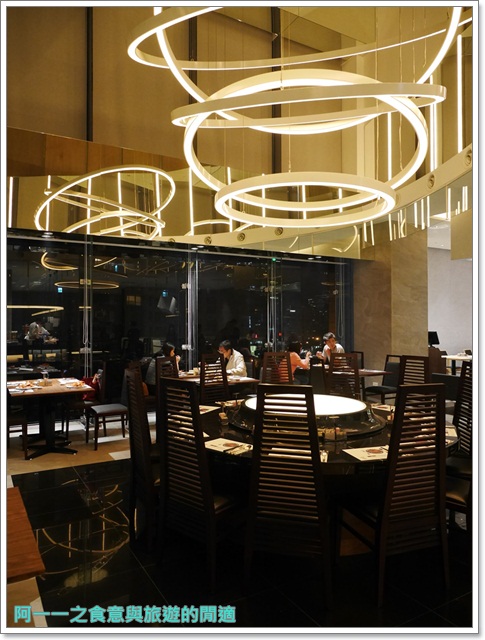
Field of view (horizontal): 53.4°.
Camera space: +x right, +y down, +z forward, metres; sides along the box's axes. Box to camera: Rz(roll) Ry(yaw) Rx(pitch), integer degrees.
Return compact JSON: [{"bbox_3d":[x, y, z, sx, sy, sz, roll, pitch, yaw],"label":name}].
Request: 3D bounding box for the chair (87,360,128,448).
[{"bbox_3d":[-1.635,1.061,6.122,0.560,1.020,0.460,0,0,-29],"label":"chair"}]

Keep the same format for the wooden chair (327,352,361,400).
[{"bbox_3d":[0.950,0.962,4.794,0.470,1.210,0.580,0,0,26],"label":"wooden chair"}]

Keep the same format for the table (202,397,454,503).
[{"bbox_3d":[0.496,1.164,3.846,2.250,0.800,2.250,0,0,0],"label":"table"}]

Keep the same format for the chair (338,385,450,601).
[{"bbox_3d":[0.892,0.952,2.880,0.464,1.197,0.536,0,0,-20],"label":"chair"}]

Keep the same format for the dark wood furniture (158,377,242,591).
[{"bbox_3d":[-0.213,0.952,3.054,0.464,1.197,0.536,0,0,39],"label":"dark wood furniture"}]

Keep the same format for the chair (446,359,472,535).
[{"bbox_3d":[1.563,0.952,3.859,0.536,1.197,0.464,0,0,1],"label":"chair"}]

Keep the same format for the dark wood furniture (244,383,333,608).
[{"bbox_3d":[0.289,0.952,2.844,0.464,1.197,0.536,0,0,13],"label":"dark wood furniture"}]

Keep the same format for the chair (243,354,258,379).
[{"bbox_3d":[-0.080,1.073,7.551,0.550,0.950,0.460,0,0,-28],"label":"chair"}]

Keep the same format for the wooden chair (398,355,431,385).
[{"bbox_3d":[1.421,0.951,4.442,0.536,1.197,0.464,0,0,-33],"label":"wooden chair"}]

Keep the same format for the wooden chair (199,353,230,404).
[{"bbox_3d":[-0.136,0.962,4.717,0.470,1.210,0.580,0,0,-36],"label":"wooden chair"}]

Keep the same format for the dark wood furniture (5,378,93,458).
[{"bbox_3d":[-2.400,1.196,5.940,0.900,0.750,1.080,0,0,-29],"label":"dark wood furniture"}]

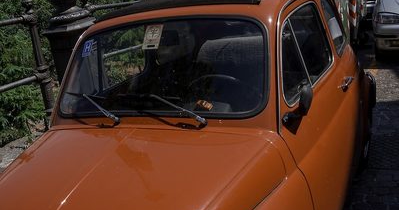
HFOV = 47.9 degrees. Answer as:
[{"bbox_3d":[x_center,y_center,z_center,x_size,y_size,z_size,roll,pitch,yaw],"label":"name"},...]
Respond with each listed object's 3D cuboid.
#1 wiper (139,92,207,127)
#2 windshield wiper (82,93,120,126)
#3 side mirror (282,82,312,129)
[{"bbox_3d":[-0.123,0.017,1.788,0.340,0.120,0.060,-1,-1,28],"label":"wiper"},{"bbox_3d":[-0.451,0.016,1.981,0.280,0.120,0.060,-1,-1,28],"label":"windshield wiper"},{"bbox_3d":[0.356,0.004,1.626,0.110,0.130,0.110,-1,18,28],"label":"side mirror"}]

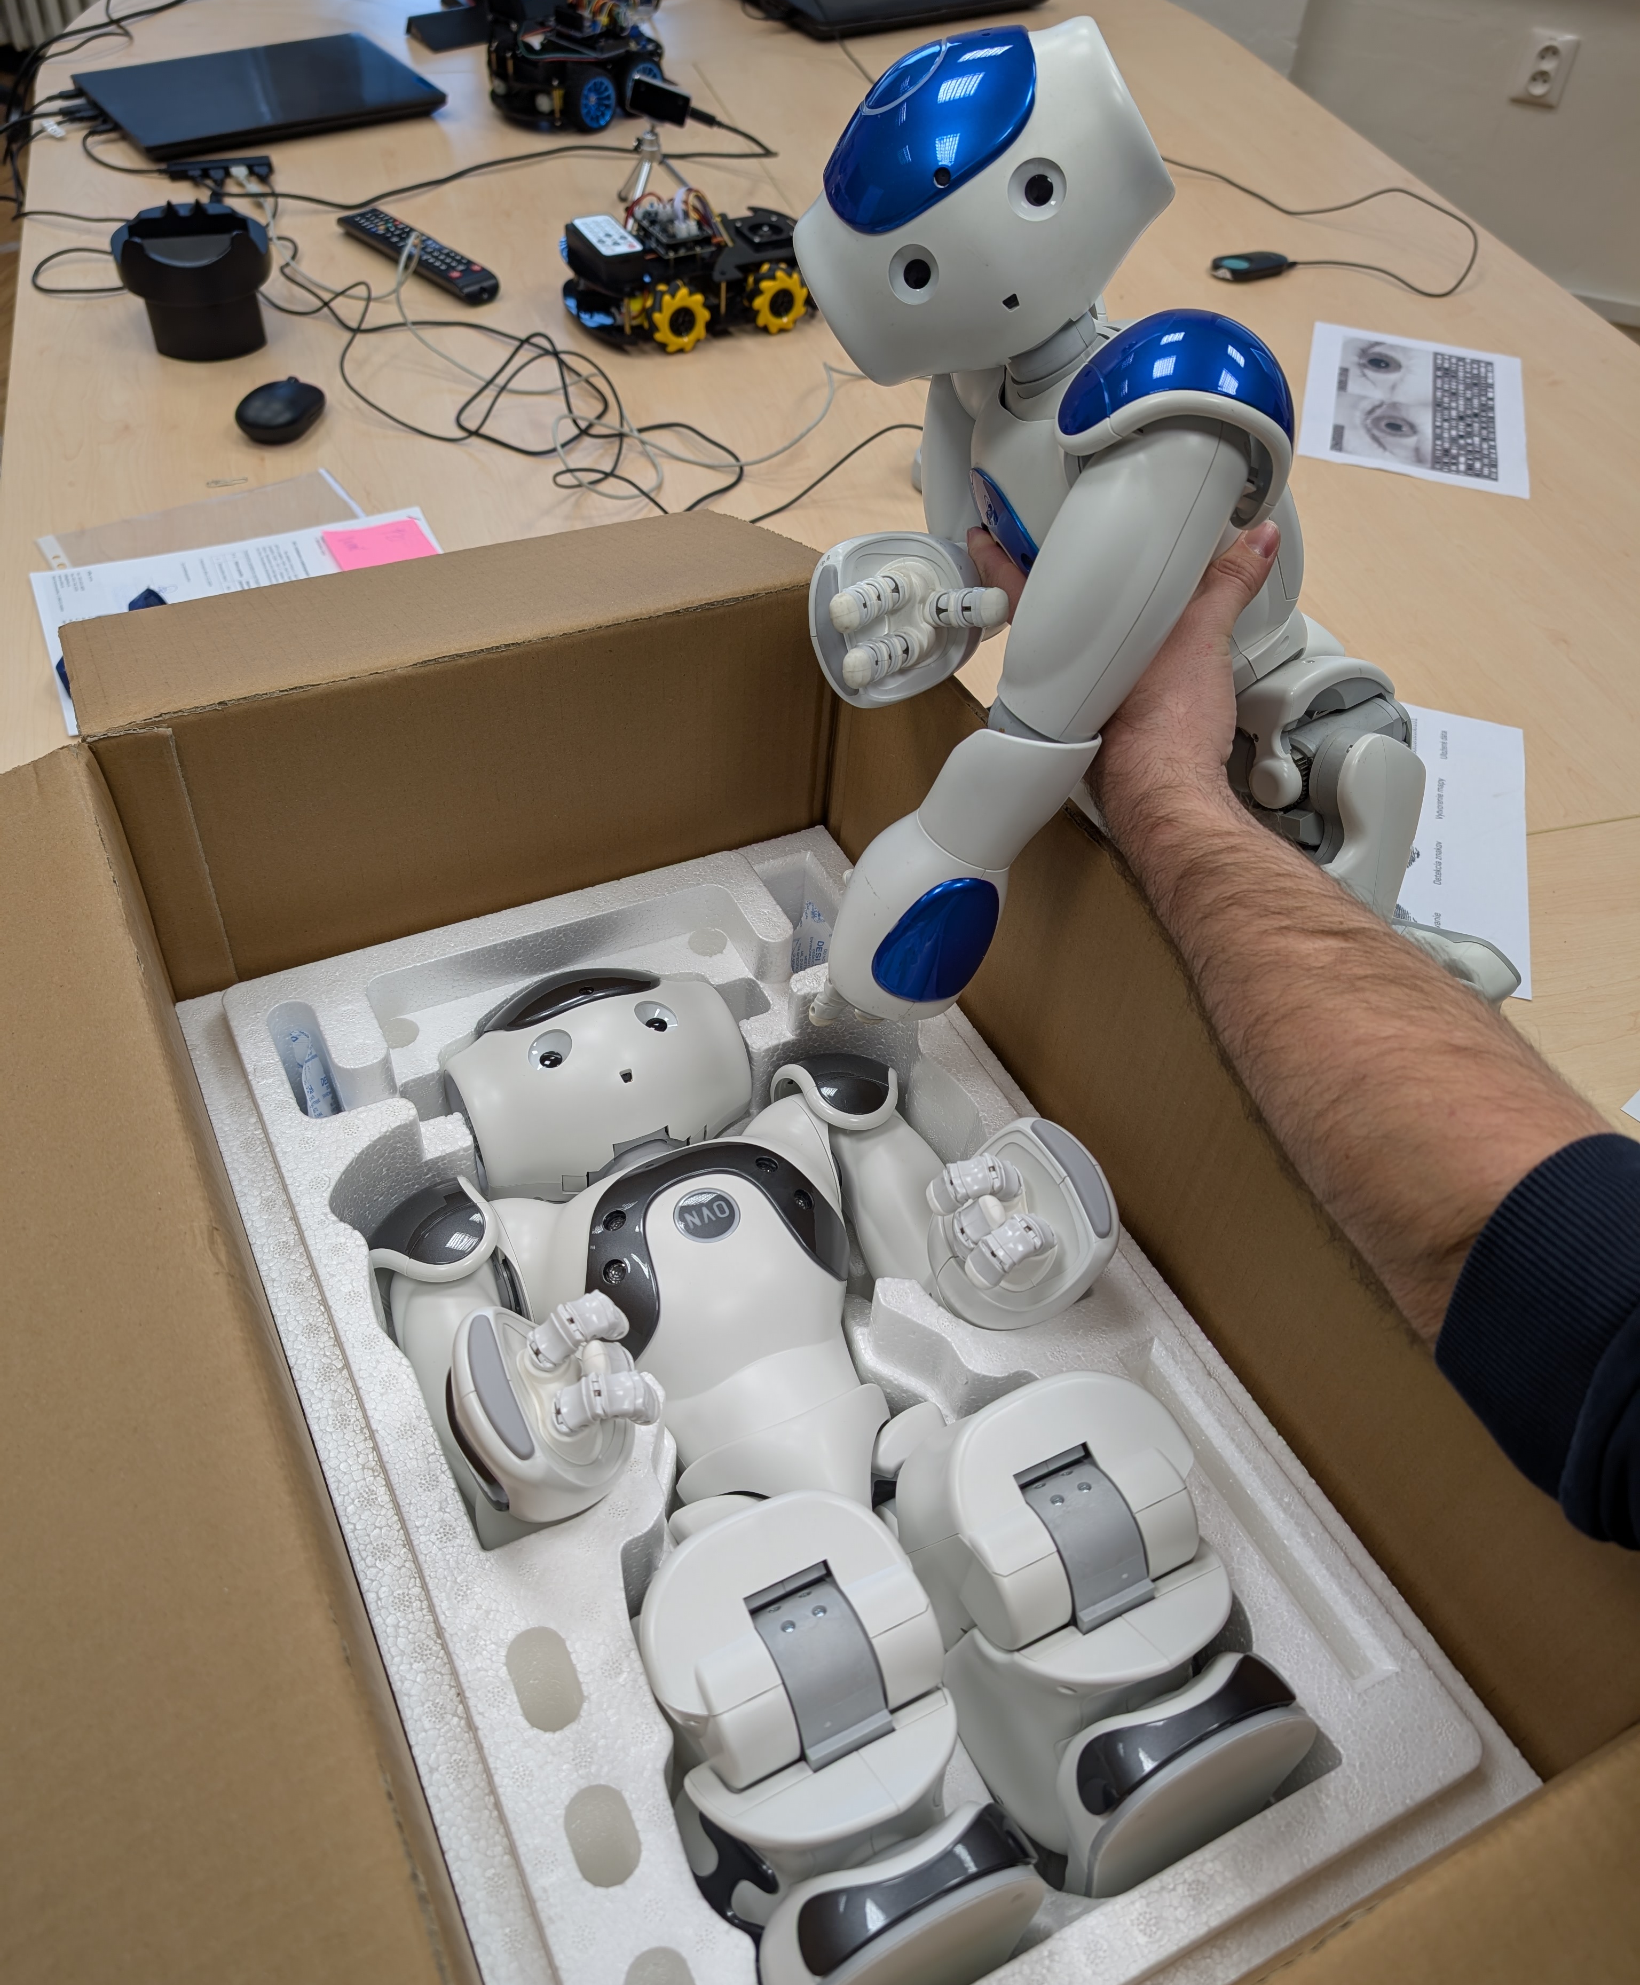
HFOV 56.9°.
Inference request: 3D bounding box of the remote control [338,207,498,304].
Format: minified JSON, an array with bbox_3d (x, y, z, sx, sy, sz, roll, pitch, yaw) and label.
[{"bbox_3d":[-0.406,-0.752,1.544,0.208,0.023,0.048,35,54,24],"label":"remote control"}]

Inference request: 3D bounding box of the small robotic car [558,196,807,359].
[{"bbox_3d":[-0.126,-0.707,1.462,0.248,0.120,0.140,-21,53,-22],"label":"small robotic car"}]

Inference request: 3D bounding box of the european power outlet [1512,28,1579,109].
[{"bbox_3d":[1.357,-1.727,2.827,0.086,0.118,0.025,24,50,16],"label":"european power outlet"}]

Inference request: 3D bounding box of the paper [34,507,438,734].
[{"bbox_3d":[-0.422,-0.288,1.136,0.297,0.003,0.210,-17,51,-19],"label":"paper"}]

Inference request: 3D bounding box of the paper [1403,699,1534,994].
[{"bbox_3d":[0.388,-0.123,1.057,0.210,0.003,0.295,15,48,8],"label":"paper"}]

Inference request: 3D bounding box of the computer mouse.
[{"bbox_3d":[-0.470,-0.510,1.312,0.060,0.035,0.095,23,50,15],"label":"computer mouse"}]

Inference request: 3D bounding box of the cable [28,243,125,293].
[{"bbox_3d":[-0.720,-0.708,1.483,0.093,0.012,0.094,-3,48,-8],"label":"cable"}]

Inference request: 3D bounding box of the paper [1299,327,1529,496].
[{"bbox_3d":[0.587,-0.580,1.488,0.210,0.003,0.297,14,48,8],"label":"paper"}]

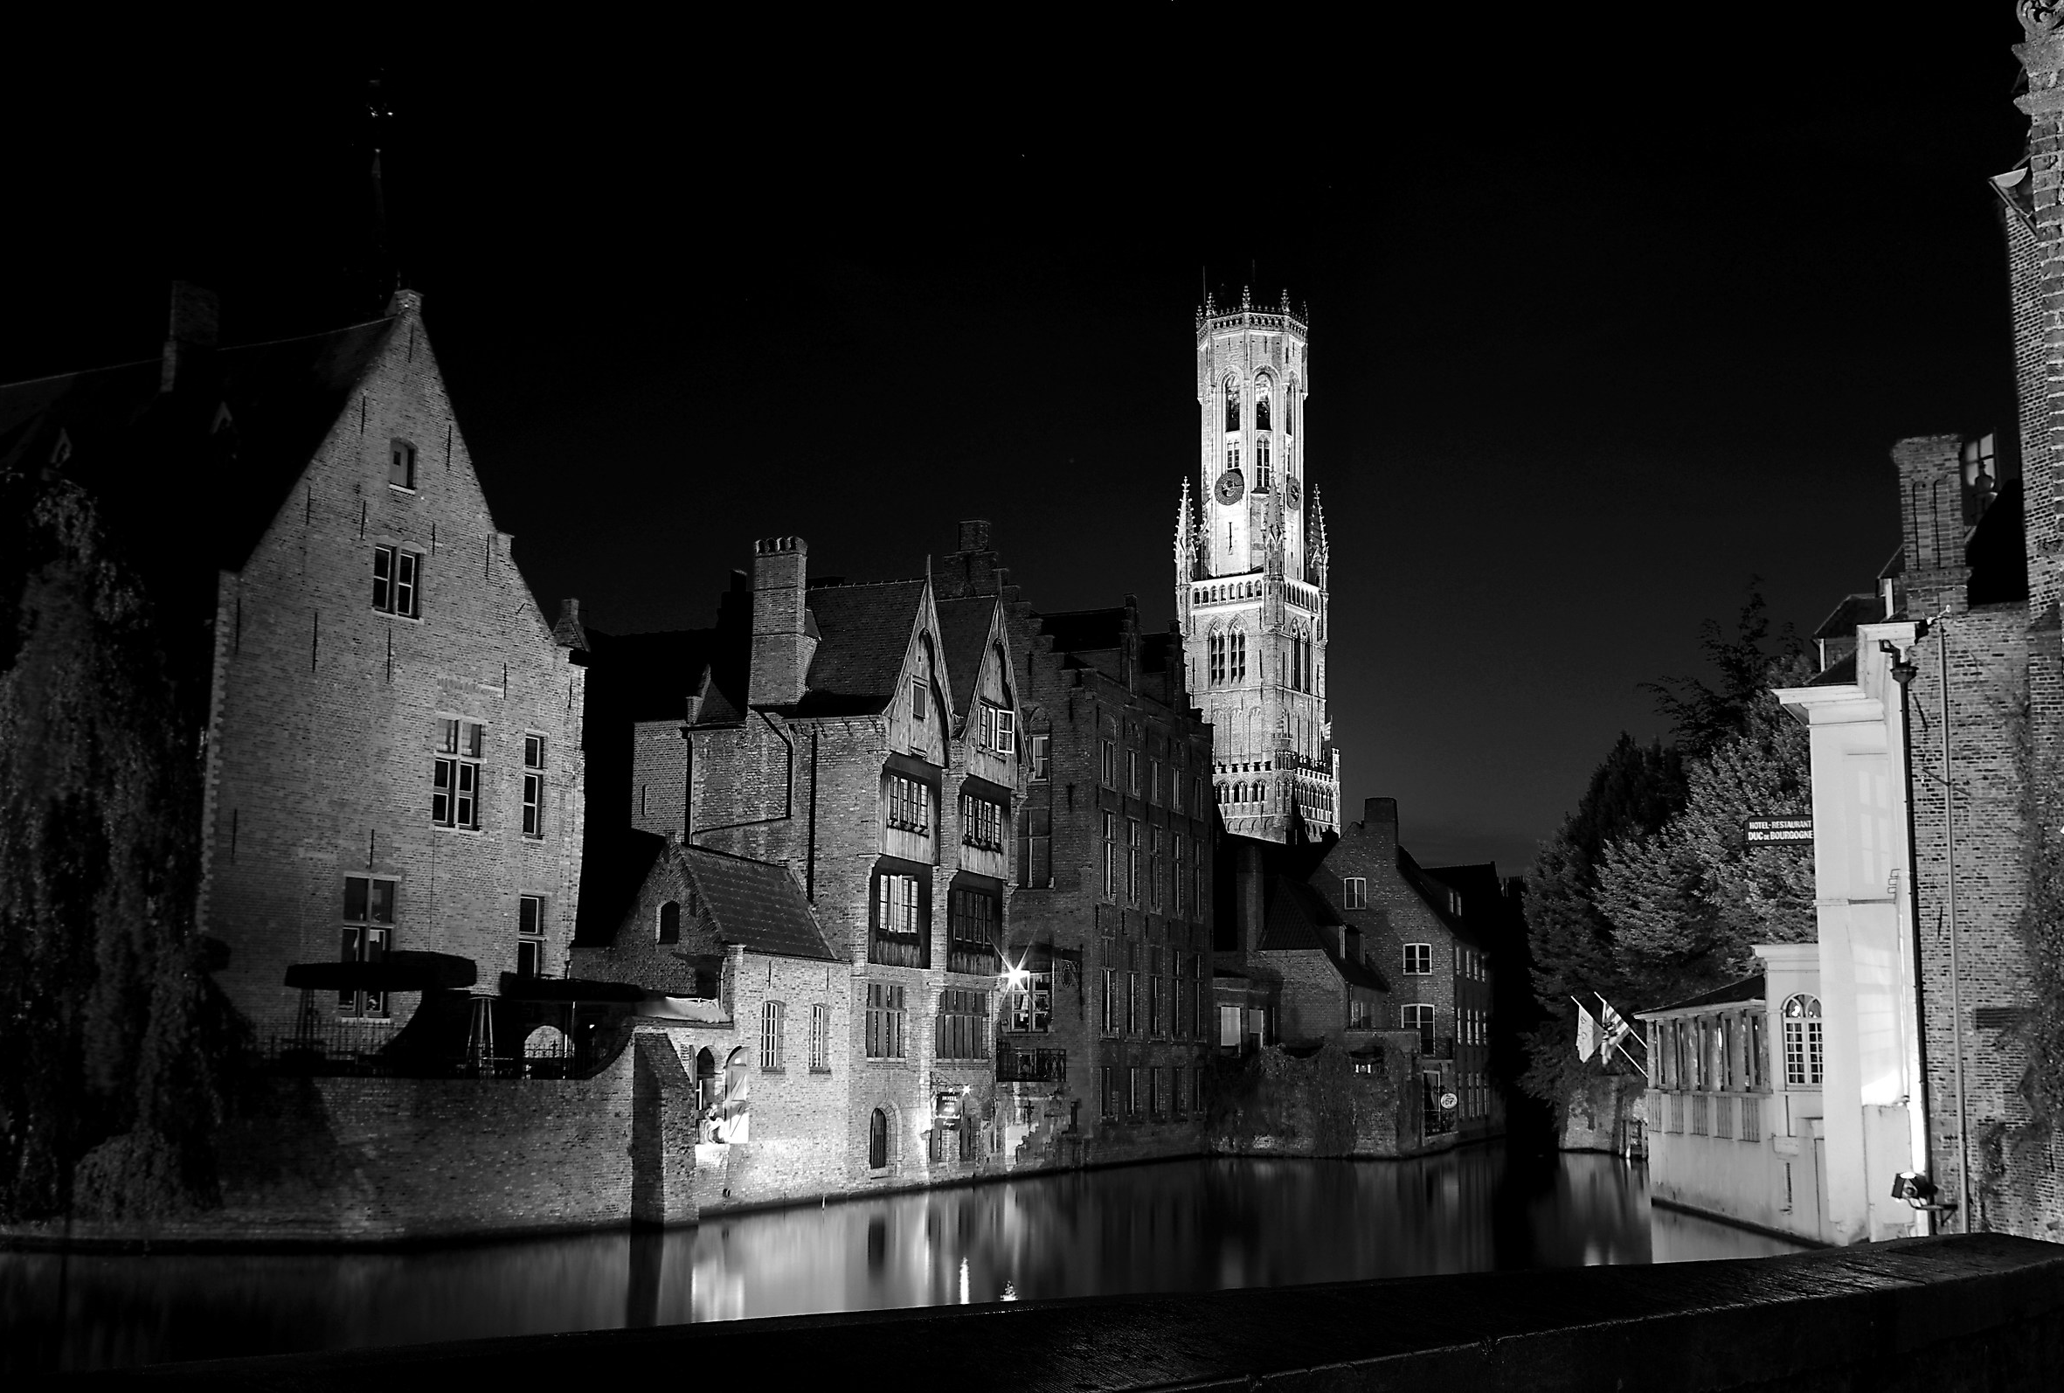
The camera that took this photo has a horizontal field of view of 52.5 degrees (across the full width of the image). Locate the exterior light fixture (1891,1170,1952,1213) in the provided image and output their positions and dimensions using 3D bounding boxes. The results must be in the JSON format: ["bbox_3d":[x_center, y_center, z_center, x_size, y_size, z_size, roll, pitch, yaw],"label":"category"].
[{"bbox_3d":[13.677,7.619,32.200,0.920,0.660,0.550,-5,-12,31],"label":"exterior light fixture"}]

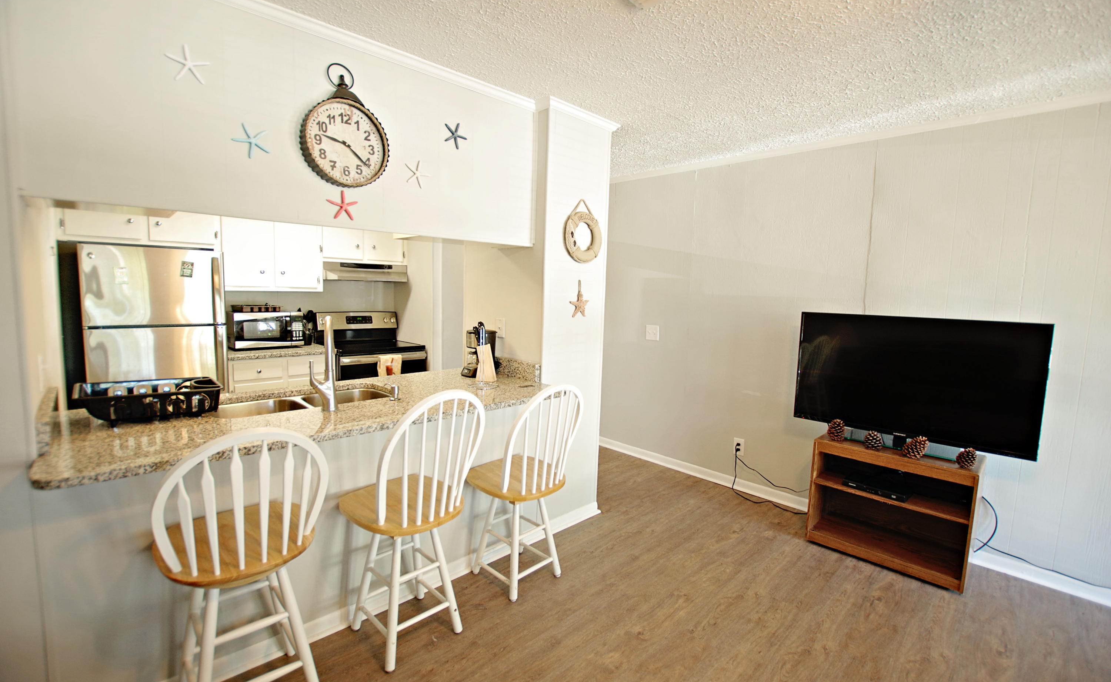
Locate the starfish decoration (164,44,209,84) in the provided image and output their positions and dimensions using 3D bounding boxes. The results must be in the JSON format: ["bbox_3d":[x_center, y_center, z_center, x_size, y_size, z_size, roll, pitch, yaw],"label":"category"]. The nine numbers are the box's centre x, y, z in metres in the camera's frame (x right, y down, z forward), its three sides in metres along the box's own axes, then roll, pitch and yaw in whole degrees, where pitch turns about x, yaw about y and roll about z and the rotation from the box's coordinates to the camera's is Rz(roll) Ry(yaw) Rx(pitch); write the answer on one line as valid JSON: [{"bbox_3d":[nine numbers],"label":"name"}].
[{"bbox_3d":[-1.206,-0.913,1.520,0.118,0.118,0.020,-5,9,-42],"label":"starfish decoration"}]

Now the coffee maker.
[{"bbox_3d":[-0.448,0.071,2.810,0.215,0.280,0.160,-4,8,-43],"label":"coffee maker"}]

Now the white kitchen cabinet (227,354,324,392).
[{"bbox_3d":[-2.249,0.538,3.697,0.620,0.870,0.600,-5,9,-42],"label":"white kitchen cabinet"}]

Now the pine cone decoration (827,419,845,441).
[{"bbox_3d":[1.686,0.533,2.768,0.098,0.118,0.098,8,8,43],"label":"pine cone decoration"}]

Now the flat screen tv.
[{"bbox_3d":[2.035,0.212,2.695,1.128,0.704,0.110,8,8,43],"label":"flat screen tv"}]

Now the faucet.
[{"bbox_3d":[-1.022,0.083,2.004,0.115,0.390,0.240,-2,7,-29],"label":"faucet"}]

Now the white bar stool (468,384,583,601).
[{"bbox_3d":[-0.143,0.681,2.229,0.490,1.040,0.410,8,9,44],"label":"white bar stool"}]

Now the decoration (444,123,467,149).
[{"bbox_3d":[-0.473,-0.980,2.210,0.114,0.118,0.018,-4,8,-41],"label":"decoration"}]

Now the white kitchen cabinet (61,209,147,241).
[{"bbox_3d":[-2.977,-0.876,3.068,0.390,0.430,0.320,-5,9,-42],"label":"white kitchen cabinet"}]

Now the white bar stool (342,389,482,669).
[{"bbox_3d":[-0.554,0.695,1.856,0.500,1.080,0.420,7,9,41],"label":"white bar stool"}]

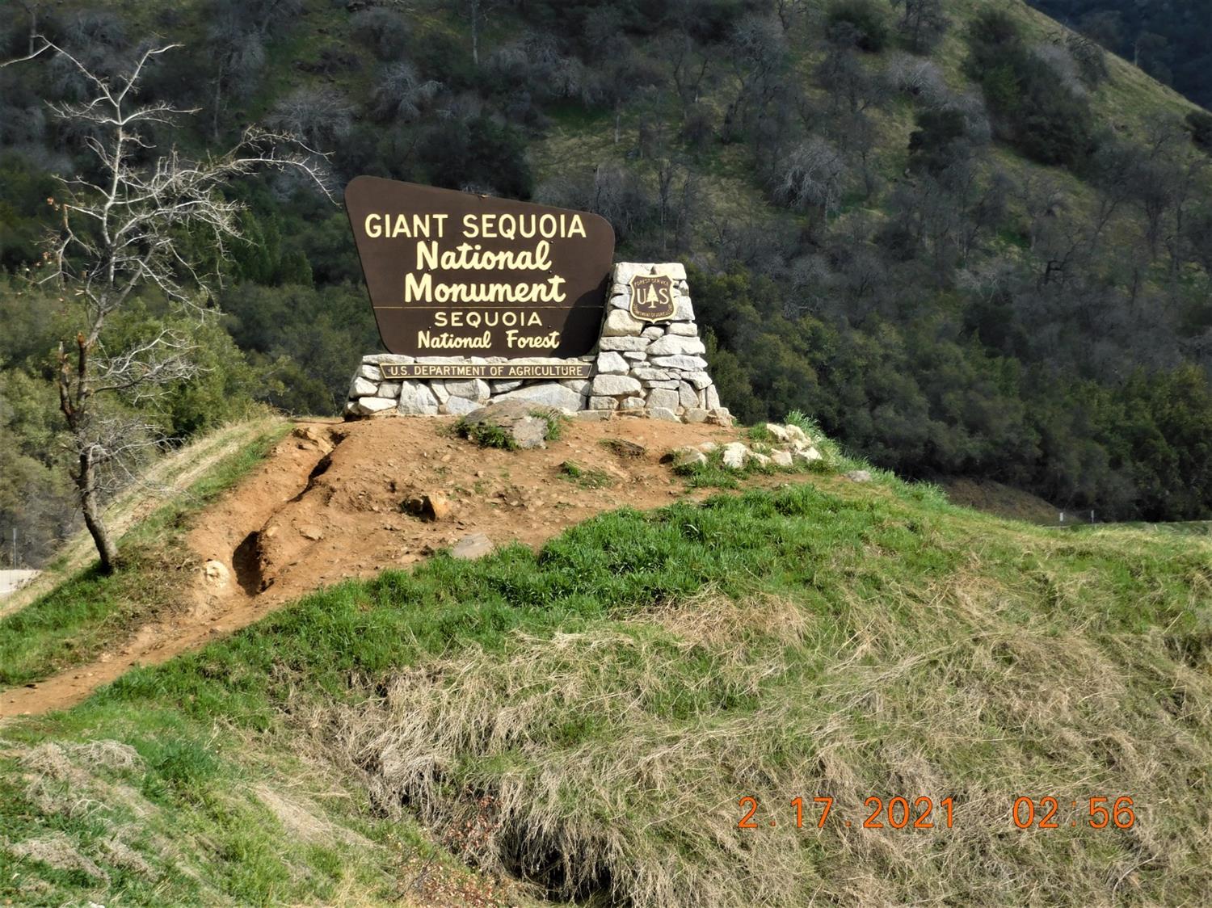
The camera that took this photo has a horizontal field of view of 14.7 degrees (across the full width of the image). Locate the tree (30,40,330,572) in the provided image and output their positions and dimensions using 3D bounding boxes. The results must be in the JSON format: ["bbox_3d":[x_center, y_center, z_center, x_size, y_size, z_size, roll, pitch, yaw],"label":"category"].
[{"bbox_3d":[-4.197,-1.455,46.200,2.950,5.200,2.600,0,-1,0],"label":"tree"}]

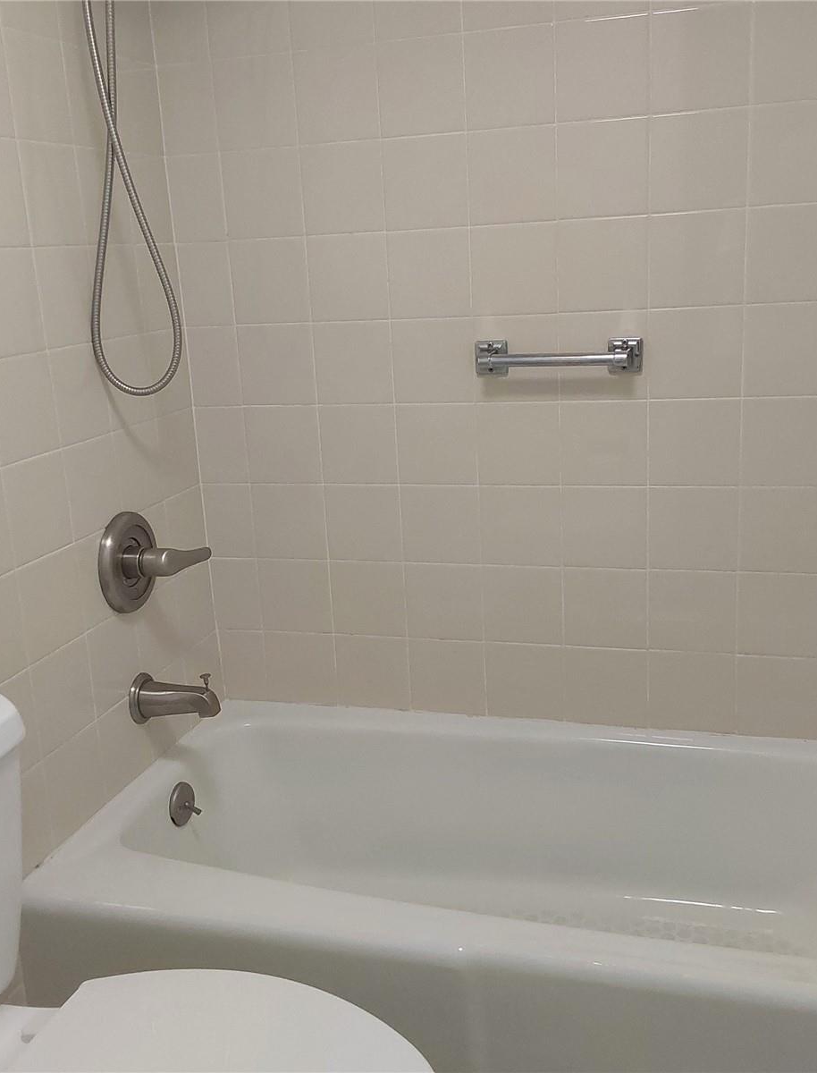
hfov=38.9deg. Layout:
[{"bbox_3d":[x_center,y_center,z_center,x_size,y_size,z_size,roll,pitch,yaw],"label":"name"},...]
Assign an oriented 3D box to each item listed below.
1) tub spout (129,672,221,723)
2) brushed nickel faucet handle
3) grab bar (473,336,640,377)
[{"bbox_3d":[-0.405,0.288,2.060,0.156,0.103,0.091,1,15,17],"label":"tub spout"},{"bbox_3d":[-0.428,0.048,2.003,0.135,0.177,0.177,1,15,17],"label":"brushed nickel faucet handle"},{"bbox_3d":[0.252,-0.306,1.992,0.293,0.062,0.068,1,15,17],"label":"grab bar"}]

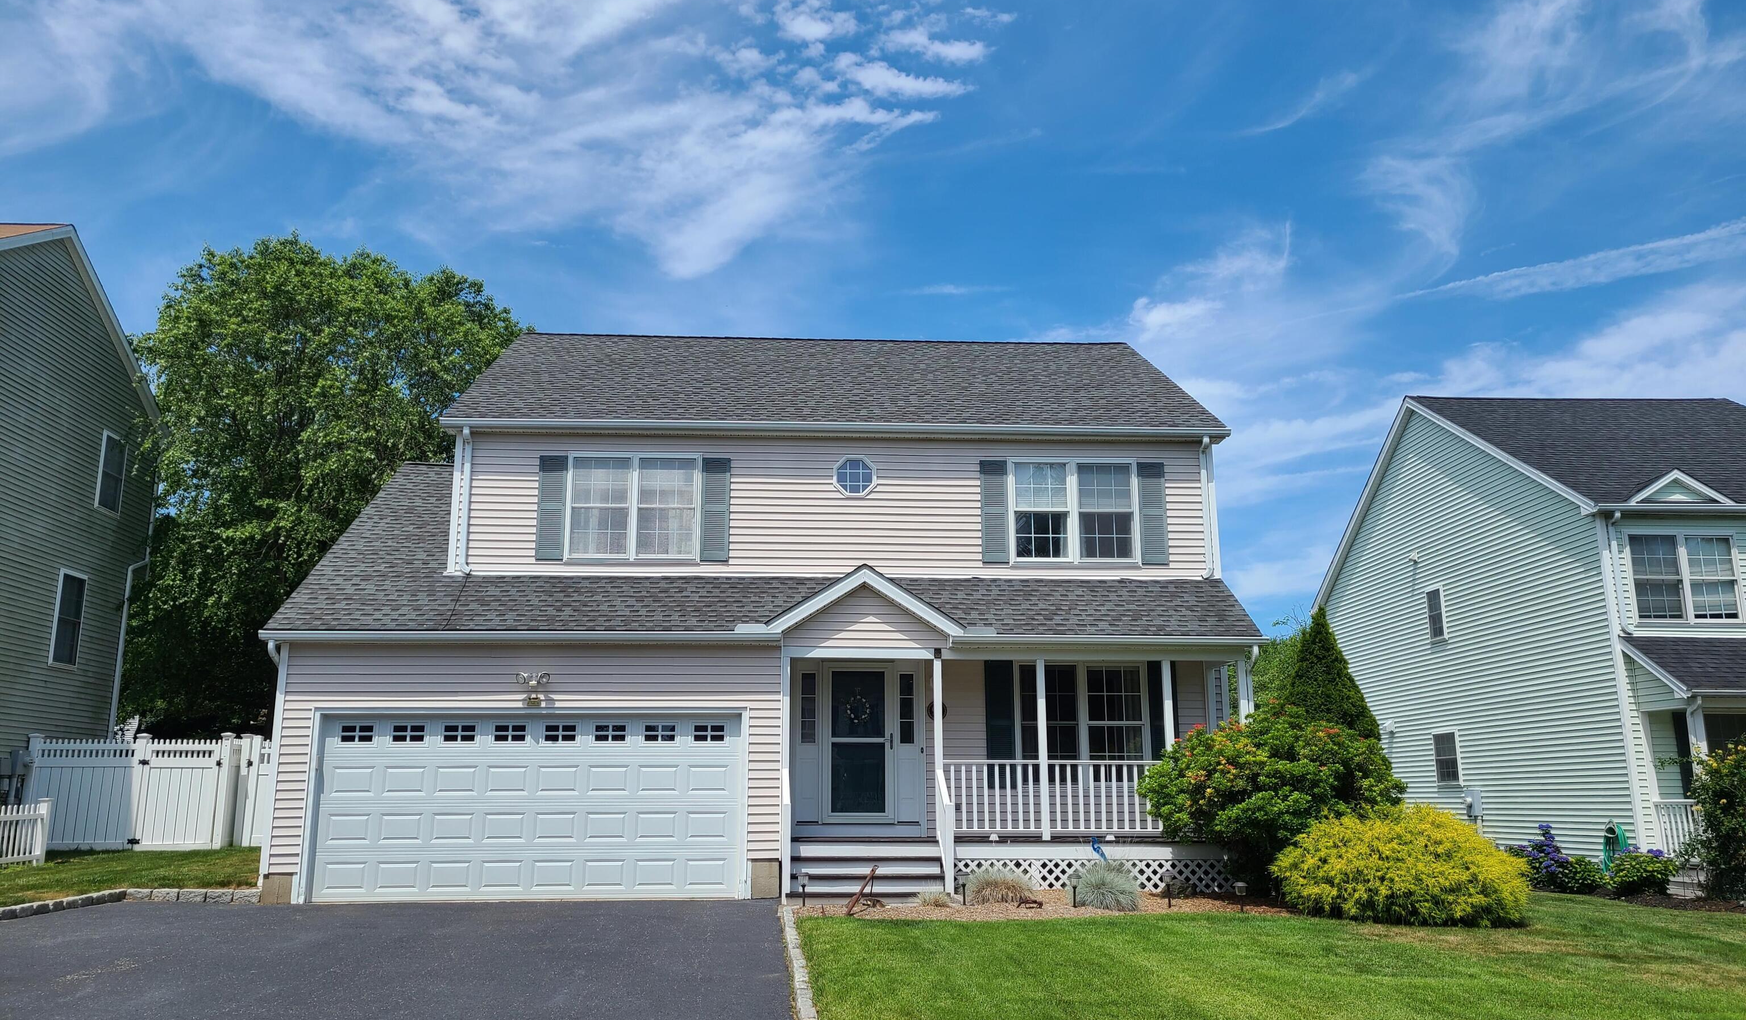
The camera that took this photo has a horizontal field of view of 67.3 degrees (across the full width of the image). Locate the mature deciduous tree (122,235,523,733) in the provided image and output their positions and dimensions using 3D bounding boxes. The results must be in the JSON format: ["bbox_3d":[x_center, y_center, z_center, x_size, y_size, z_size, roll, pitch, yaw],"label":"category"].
[{"bbox_3d":[-11.166,0.232,26.441,7.600,12.394,7.200,1,-13,-4],"label":"mature deciduous tree"}]

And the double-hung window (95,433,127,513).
[{"bbox_3d":[-14.110,-0.650,24.345,0.120,1.450,0.950,1,-13,-4],"label":"double-hung window"}]

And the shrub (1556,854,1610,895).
[{"bbox_3d":[10.788,5.524,19.890,0.820,0.581,0.800,1,-13,-4],"label":"shrub"}]

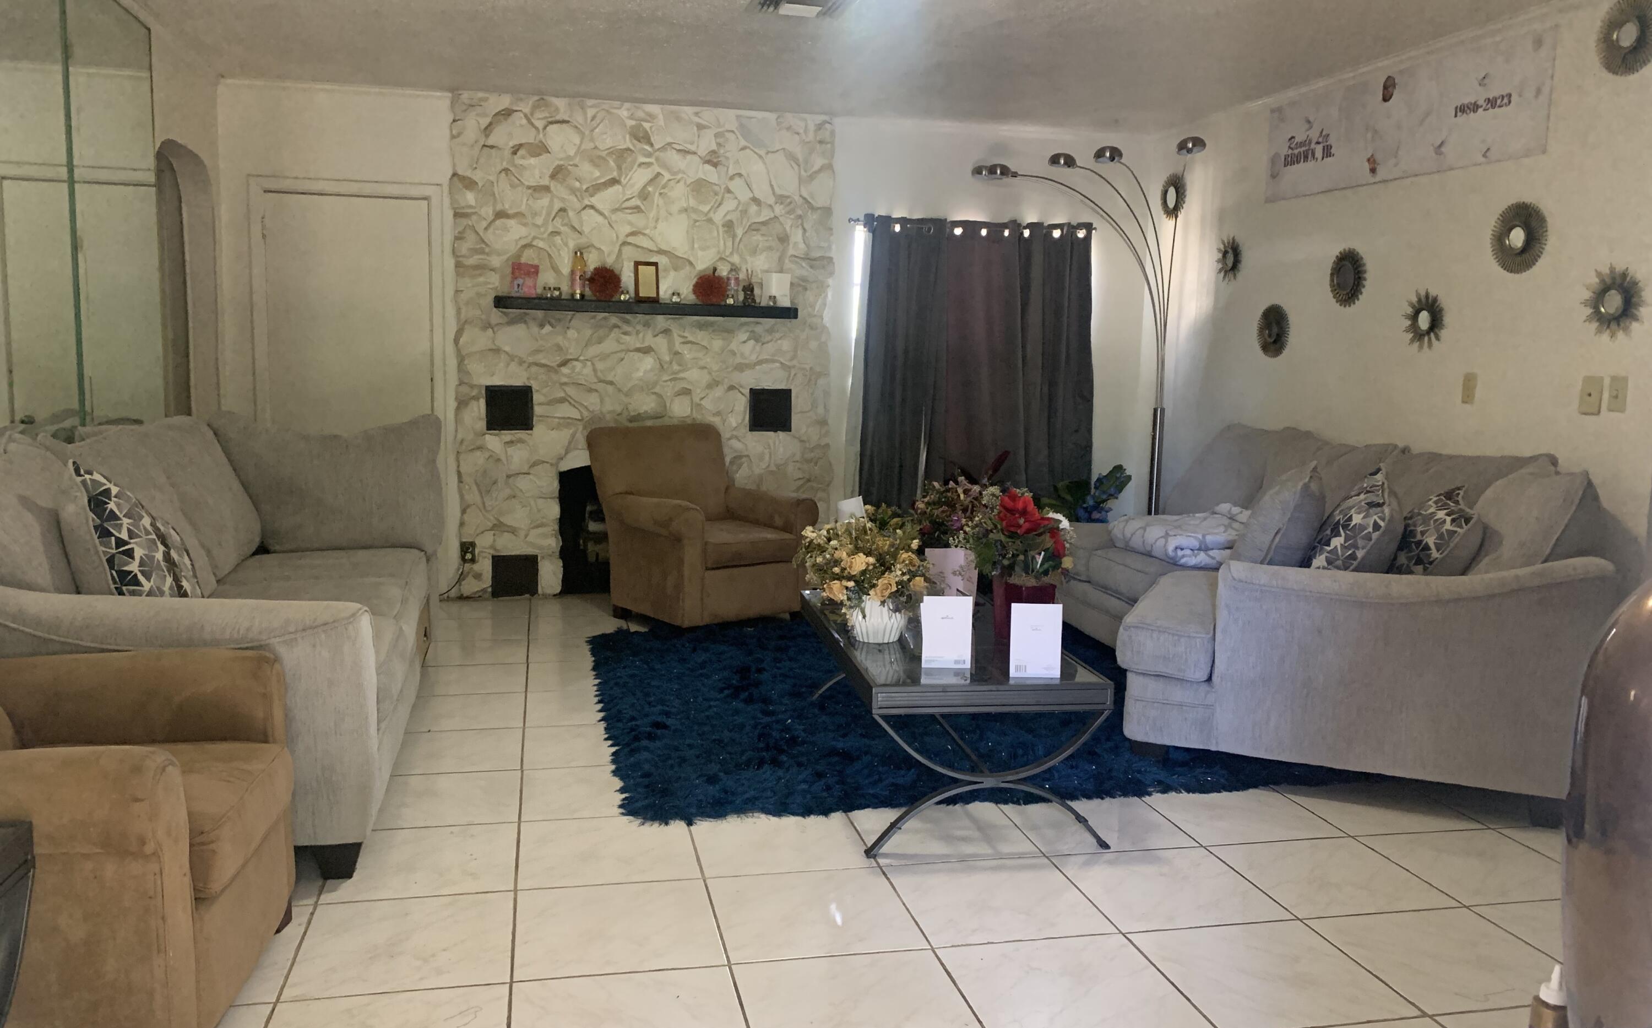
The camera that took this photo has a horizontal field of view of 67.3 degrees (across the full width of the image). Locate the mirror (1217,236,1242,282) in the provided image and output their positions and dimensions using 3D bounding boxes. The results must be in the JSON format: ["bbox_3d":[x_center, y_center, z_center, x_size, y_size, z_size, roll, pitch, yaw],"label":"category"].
[{"bbox_3d":[1.914,-1.220,5.921,0.025,0.222,0.222,-1,7,-17],"label":"mirror"}]

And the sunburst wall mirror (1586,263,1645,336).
[{"bbox_3d":[2.502,-0.677,3.955,0.025,0.227,0.227,-1,7,-17],"label":"sunburst wall mirror"}]

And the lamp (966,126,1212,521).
[{"bbox_3d":[1.194,-0.546,5.720,1.000,2.193,0.650,0,7,-13],"label":"lamp"}]

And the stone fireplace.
[{"bbox_3d":[-0.914,-0.800,6.344,1.894,2.474,0.250,0,7,-11],"label":"stone fireplace"}]

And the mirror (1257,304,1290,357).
[{"bbox_3d":[2.012,-0.828,5.603,0.025,0.242,0.242,-1,7,-17],"label":"mirror"}]

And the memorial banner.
[{"bbox_3d":[2.216,-1.522,4.900,0.020,0.419,1.536,-1,7,-17],"label":"memorial banner"}]

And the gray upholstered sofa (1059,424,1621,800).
[{"bbox_3d":[1.509,0.225,4.475,1.526,0.976,2.556,0,7,-16],"label":"gray upholstered sofa"}]

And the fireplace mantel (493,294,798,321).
[{"bbox_3d":[-0.881,-1.016,6.165,1.474,0.060,0.200,0,7,-11],"label":"fireplace mantel"}]

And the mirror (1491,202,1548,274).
[{"bbox_3d":[2.408,-0.960,4.316,0.030,0.250,0.250,0,7,-16],"label":"mirror"}]

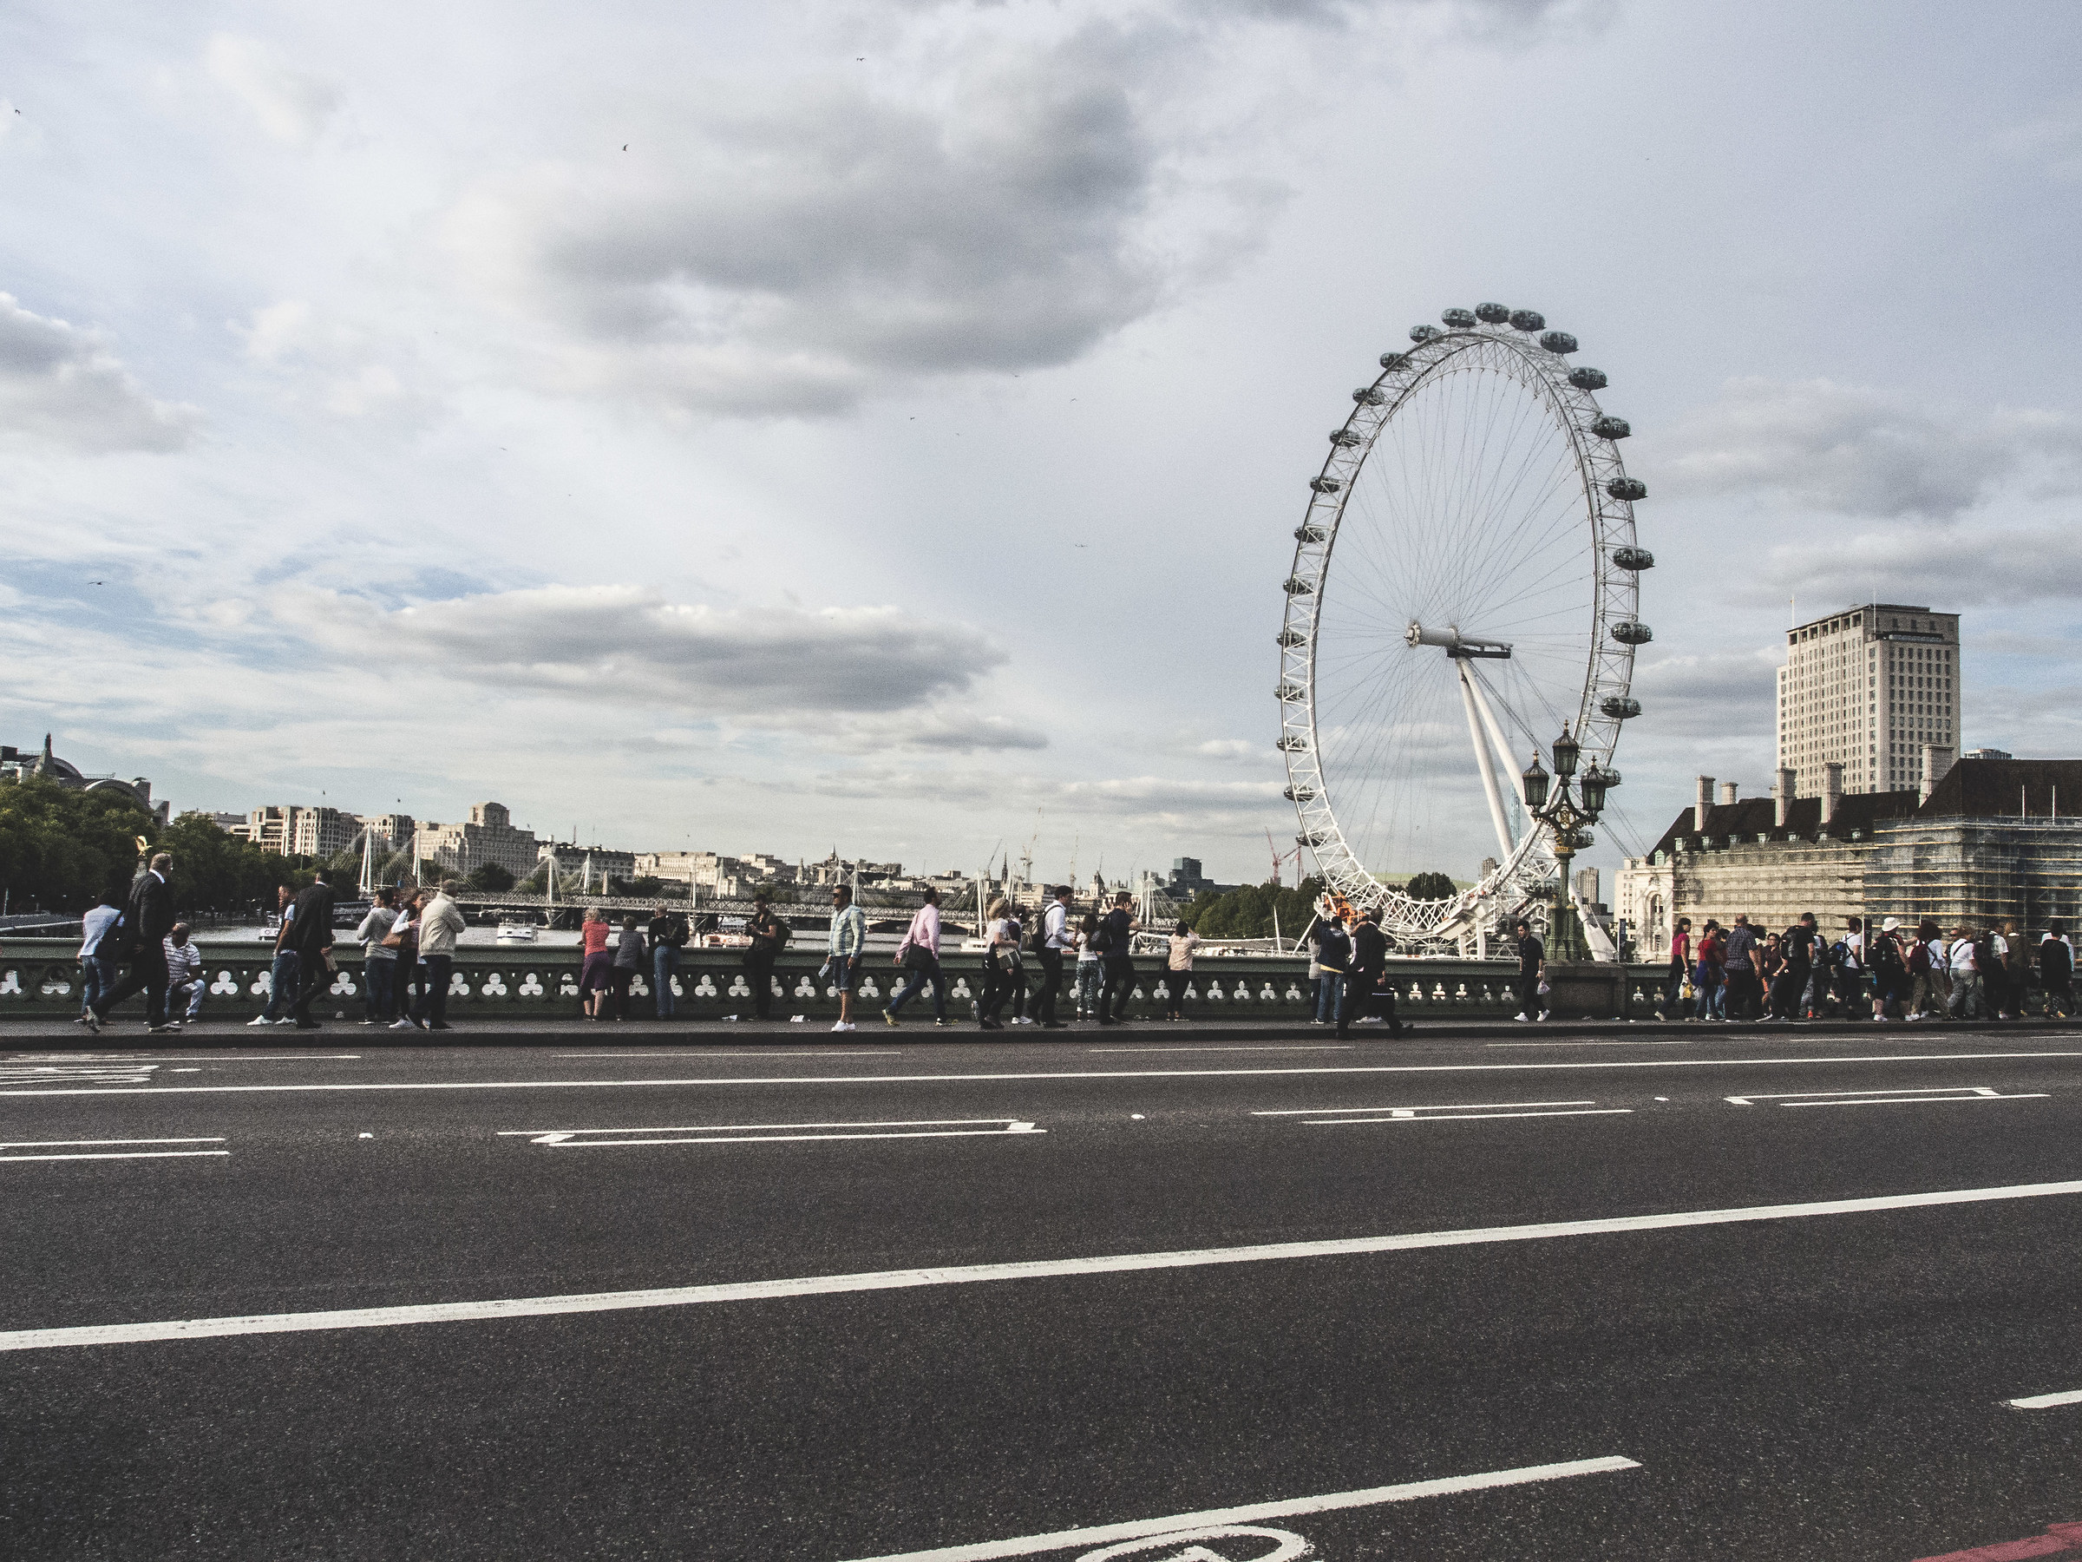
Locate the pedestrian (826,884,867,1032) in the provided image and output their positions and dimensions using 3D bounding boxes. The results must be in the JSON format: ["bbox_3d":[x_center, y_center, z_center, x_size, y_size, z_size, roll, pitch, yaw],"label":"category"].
[{"bbox_3d":[-2.306,2.095,19.900,0.420,1.750,0.540,3,-4,-23],"label":"pedestrian"}]

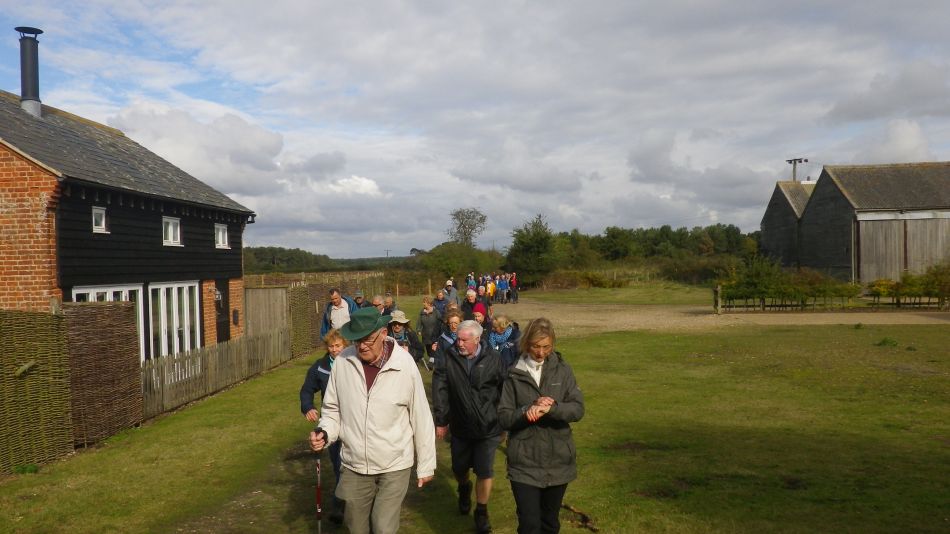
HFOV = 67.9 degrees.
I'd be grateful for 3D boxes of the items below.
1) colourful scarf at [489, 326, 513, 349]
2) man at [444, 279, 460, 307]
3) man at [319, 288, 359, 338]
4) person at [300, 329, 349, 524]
[{"bbox_3d":[0.290,0.790,7.800,0.270,0.250,0.240,0,0,11],"label":"colourful scarf"},{"bbox_3d":[-0.570,1.220,18.300,0.520,1.750,0.380,0,0,-3],"label":"man"},{"bbox_3d":[-1.990,1.220,10.400,0.580,1.780,0.420,0,0,-6],"label":"man"},{"bbox_3d":[-1.140,1.300,5.800,0.560,1.610,0.420,0,0,-5],"label":"person"}]

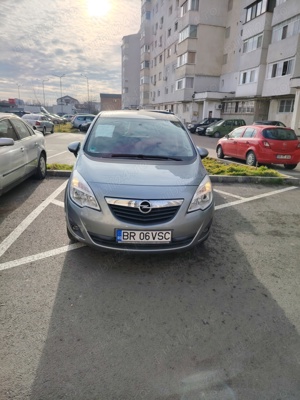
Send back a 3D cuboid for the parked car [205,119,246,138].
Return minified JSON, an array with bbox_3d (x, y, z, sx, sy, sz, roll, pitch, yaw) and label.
[{"bbox_3d":[7.554,-7.128,27.672,3.520,1.660,1.620,-1,17,-11],"label":"parked car"}]

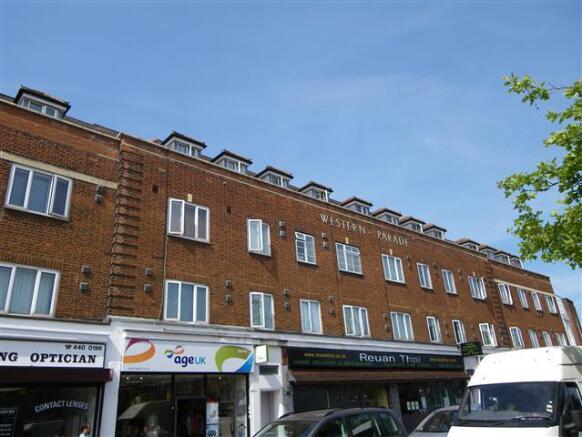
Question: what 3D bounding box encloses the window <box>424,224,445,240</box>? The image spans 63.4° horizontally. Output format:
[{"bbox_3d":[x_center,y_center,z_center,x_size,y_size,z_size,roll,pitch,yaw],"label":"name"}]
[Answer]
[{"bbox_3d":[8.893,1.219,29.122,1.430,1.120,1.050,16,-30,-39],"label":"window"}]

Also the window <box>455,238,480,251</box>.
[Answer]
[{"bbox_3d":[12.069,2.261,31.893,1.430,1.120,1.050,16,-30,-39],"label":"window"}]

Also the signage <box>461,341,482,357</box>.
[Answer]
[{"bbox_3d":[8.980,6.434,23.244,0.140,0.590,1.030,16,-30,-39],"label":"signage"}]

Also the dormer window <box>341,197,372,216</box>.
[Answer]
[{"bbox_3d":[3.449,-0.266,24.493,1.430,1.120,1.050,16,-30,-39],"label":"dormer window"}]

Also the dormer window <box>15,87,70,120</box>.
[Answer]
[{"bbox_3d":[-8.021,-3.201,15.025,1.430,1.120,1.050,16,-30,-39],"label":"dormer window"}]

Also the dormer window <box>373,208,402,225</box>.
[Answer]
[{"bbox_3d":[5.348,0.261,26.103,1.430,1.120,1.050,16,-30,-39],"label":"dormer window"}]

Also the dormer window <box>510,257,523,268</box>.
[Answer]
[{"bbox_3d":[17.190,3.637,36.258,1.430,1.120,1.050,16,-30,-39],"label":"dormer window"}]

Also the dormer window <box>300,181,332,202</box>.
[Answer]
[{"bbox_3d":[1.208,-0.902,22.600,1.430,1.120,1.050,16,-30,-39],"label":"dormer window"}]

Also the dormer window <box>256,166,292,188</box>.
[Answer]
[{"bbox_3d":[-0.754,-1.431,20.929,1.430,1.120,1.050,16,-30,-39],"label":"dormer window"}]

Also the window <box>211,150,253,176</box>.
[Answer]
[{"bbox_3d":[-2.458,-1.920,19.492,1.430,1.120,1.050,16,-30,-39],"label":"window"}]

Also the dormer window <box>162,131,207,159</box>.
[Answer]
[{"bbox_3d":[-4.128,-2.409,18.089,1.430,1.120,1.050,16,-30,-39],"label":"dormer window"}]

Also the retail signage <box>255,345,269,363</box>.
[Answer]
[{"bbox_3d":[-0.881,4.301,14.947,0.110,0.500,0.540,16,-30,-39],"label":"retail signage"}]

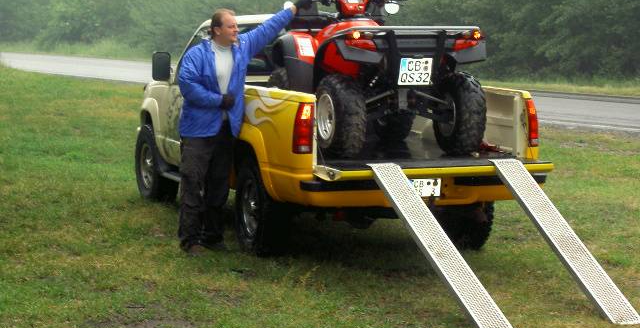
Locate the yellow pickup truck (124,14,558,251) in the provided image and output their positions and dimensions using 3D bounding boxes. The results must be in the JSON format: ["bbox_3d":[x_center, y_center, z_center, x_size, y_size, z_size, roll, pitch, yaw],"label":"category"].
[{"bbox_3d":[-0.068,-0.366,13.150,2.000,1.830,5.490,-2,6,-20],"label":"yellow pickup truck"}]

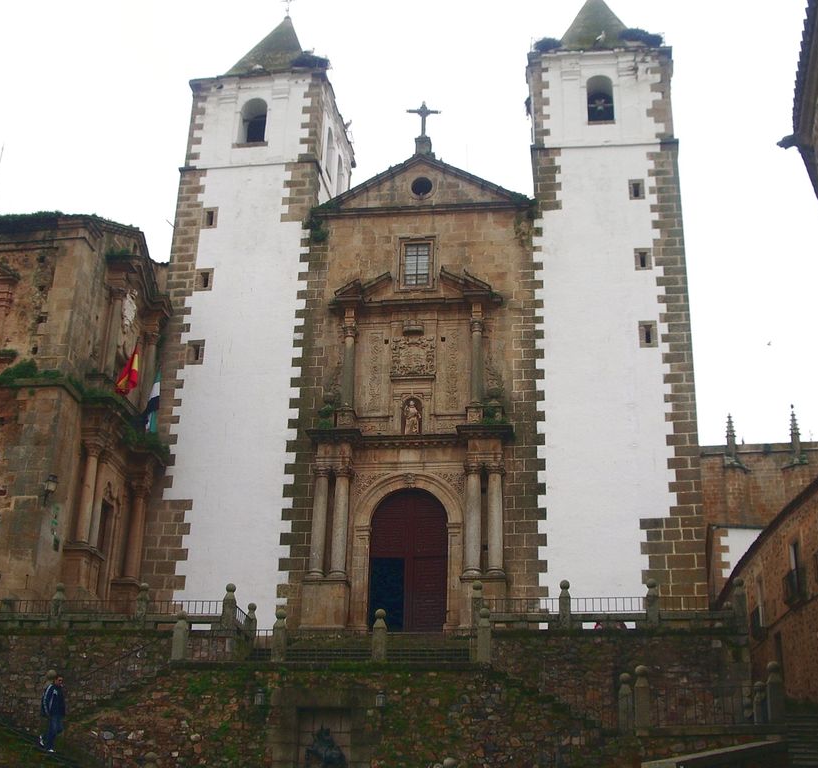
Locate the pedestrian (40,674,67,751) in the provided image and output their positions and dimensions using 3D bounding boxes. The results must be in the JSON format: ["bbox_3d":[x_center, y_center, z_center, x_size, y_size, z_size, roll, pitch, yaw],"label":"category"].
[{"bbox_3d":[-8.382,7.774,28.591,0.460,1.728,0.500,-11,-25,28],"label":"pedestrian"}]

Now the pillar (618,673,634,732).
[{"bbox_3d":[5.054,7.408,28.182,0.300,1.340,0.300,-2,-22,8],"label":"pillar"}]

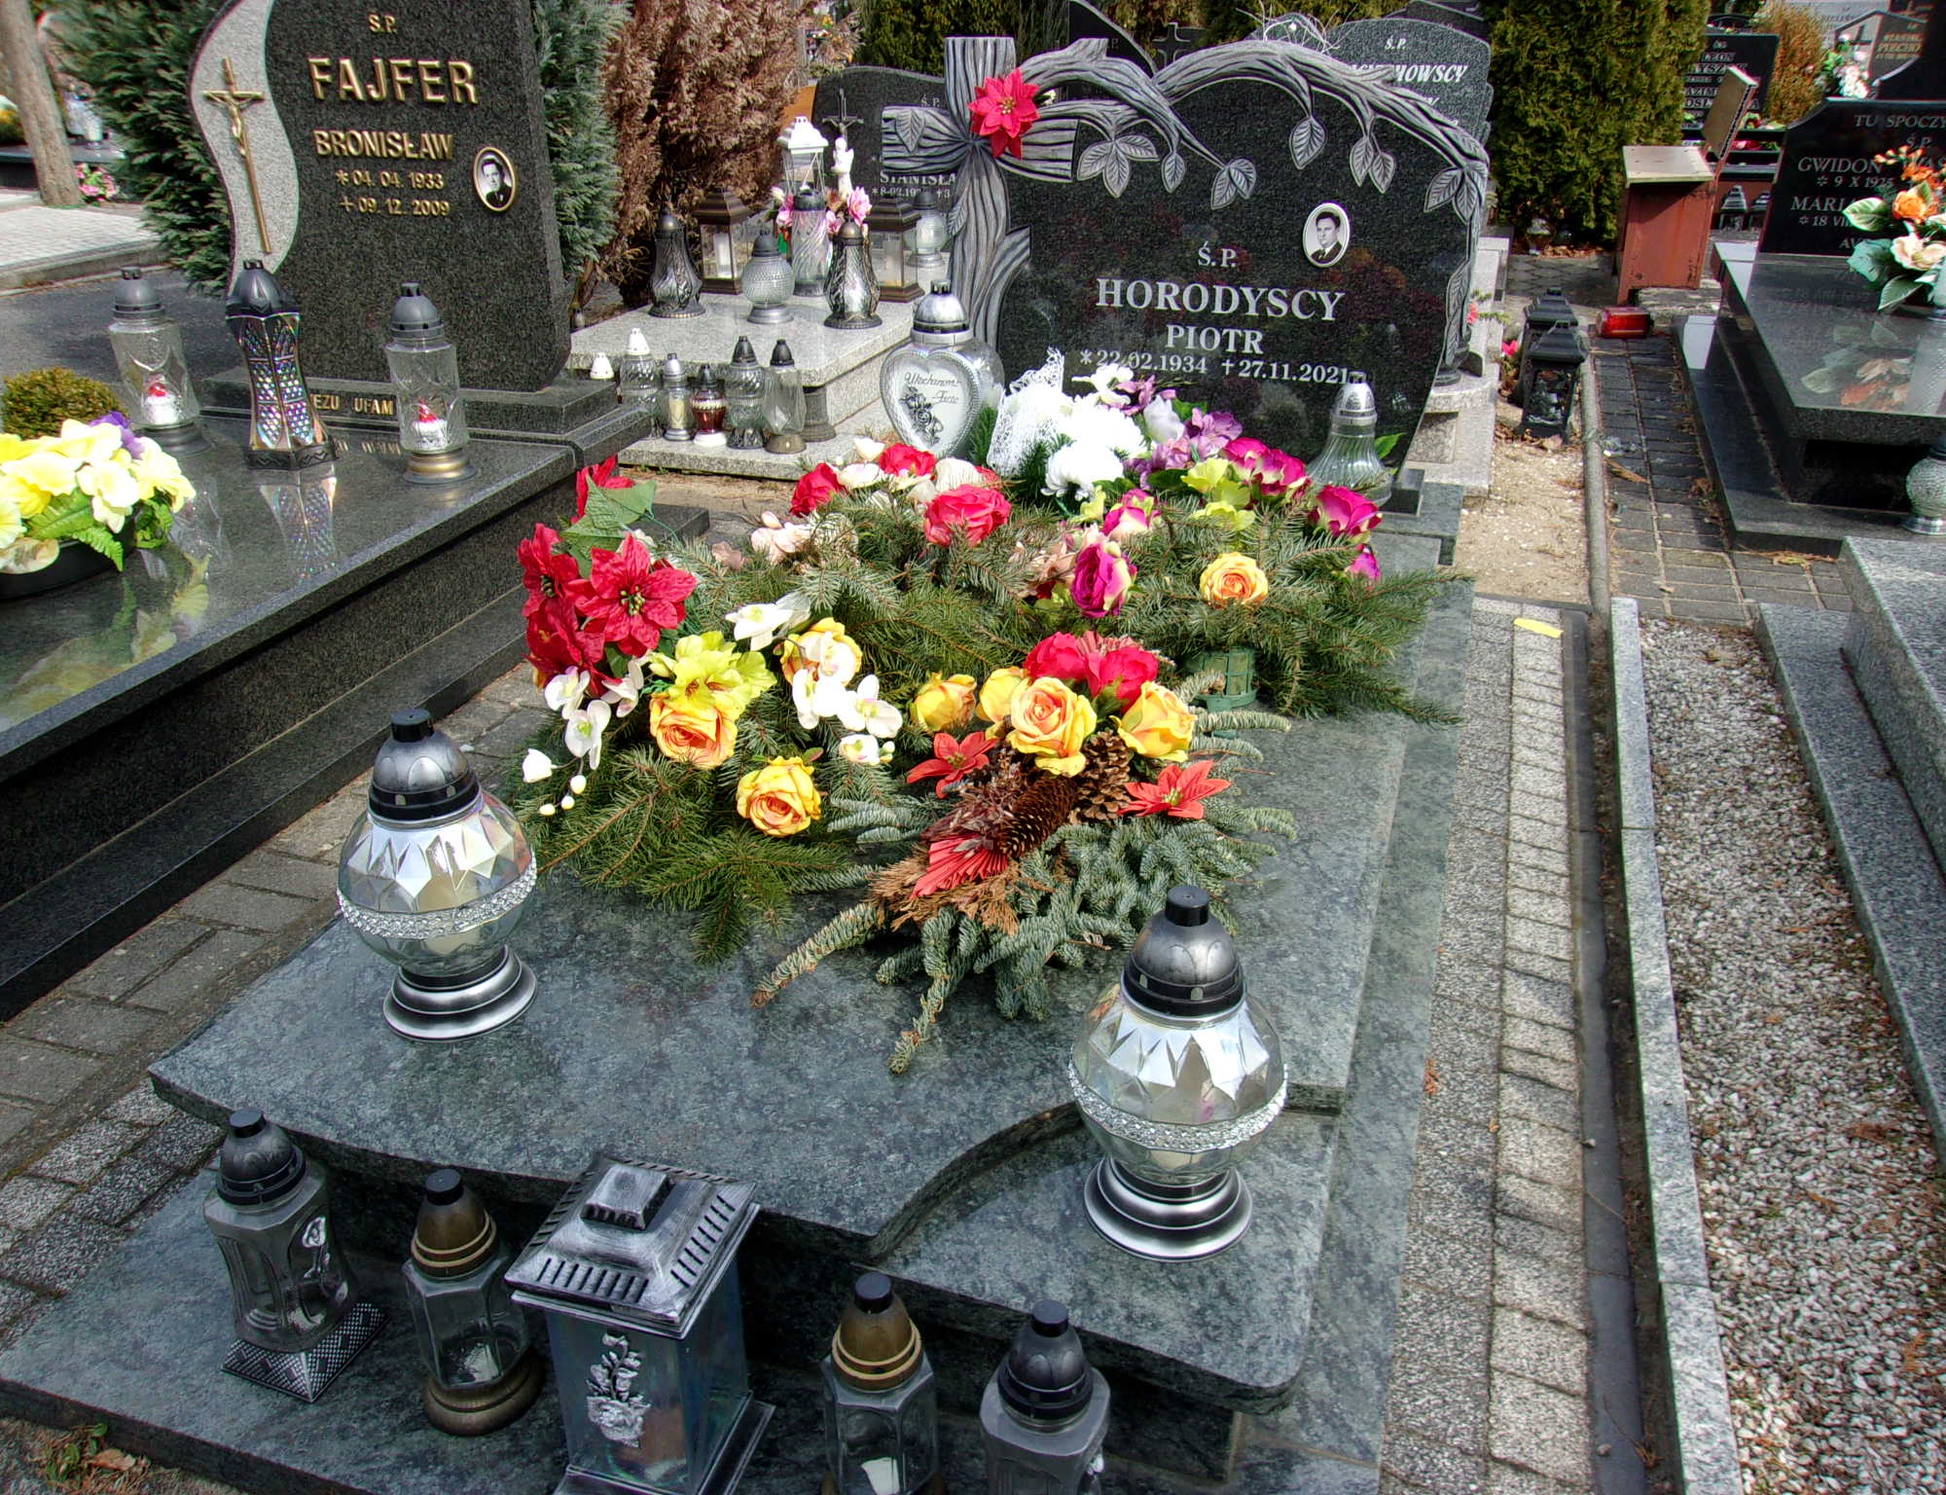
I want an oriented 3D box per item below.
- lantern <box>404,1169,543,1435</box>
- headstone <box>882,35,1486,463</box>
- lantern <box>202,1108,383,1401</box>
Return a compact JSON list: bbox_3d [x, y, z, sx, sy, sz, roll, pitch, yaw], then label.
[{"bbox_3d":[-0.467,0.497,1.430,0.113,0.254,0.113,8,27,16],"label":"lantern"},{"bbox_3d":[0.409,-1.001,3.196,1.224,0.828,0.102,8,27,16],"label":"headstone"},{"bbox_3d":[-0.657,0.461,1.471,0.110,0.280,0.112,8,28,16],"label":"lantern"}]

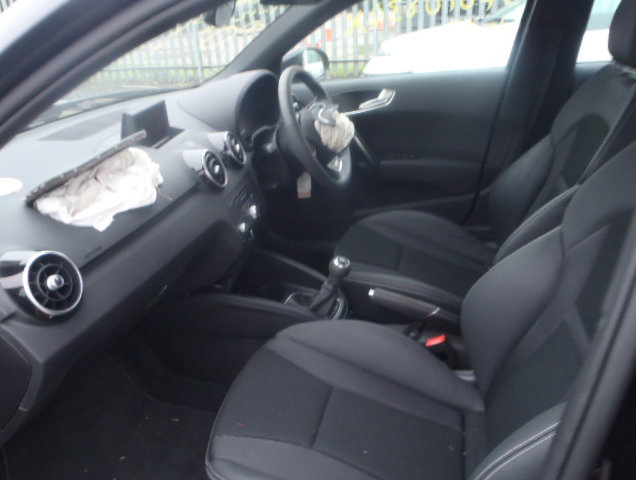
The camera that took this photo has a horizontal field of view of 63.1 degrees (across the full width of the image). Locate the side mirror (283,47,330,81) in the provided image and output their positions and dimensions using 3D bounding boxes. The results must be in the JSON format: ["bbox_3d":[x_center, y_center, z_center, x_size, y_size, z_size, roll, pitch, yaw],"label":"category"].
[{"bbox_3d":[-0.044,-0.642,1.902,0.125,0.135,0.200,6,24,23],"label":"side mirror"}]

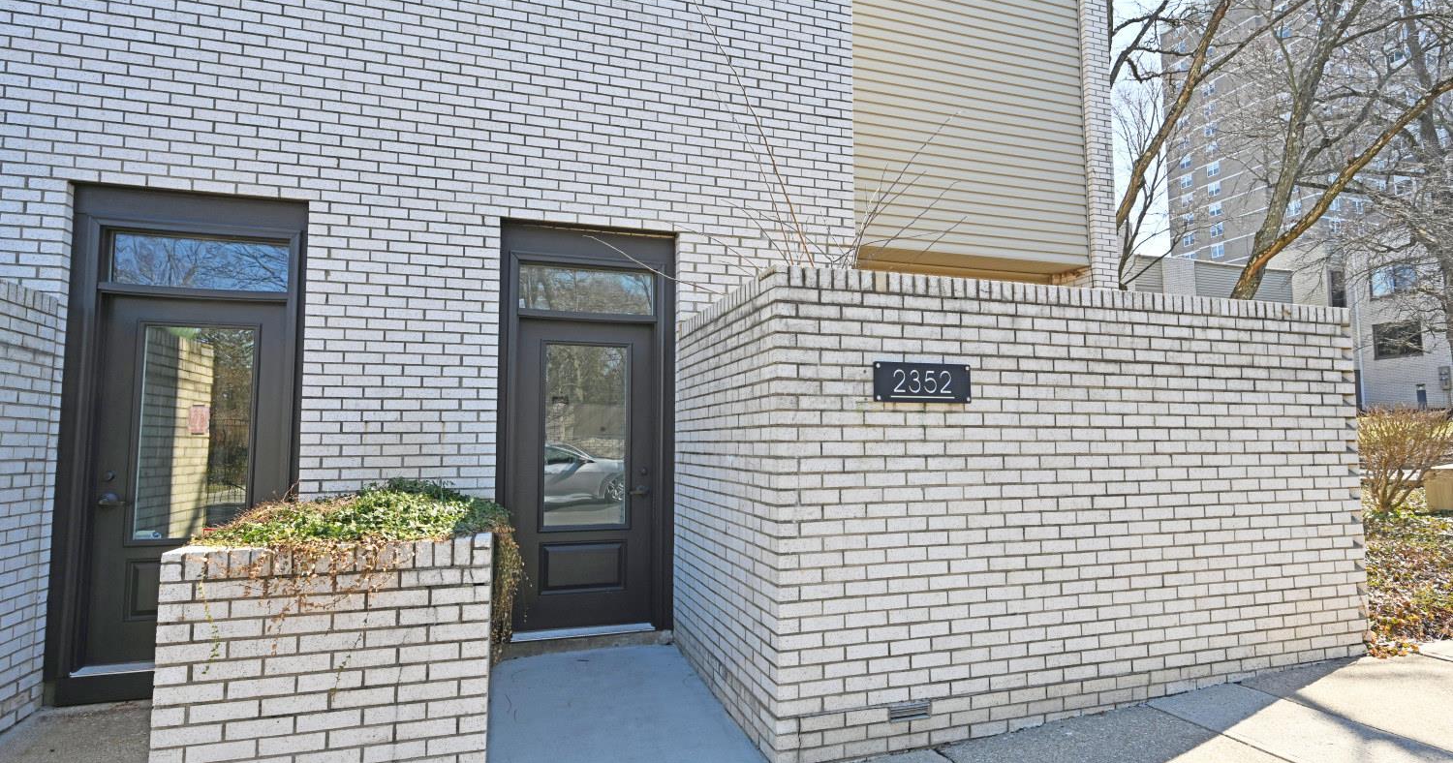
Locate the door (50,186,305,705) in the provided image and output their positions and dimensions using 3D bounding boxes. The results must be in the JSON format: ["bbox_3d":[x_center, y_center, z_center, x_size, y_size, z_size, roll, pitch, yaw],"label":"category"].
[{"bbox_3d":[-3.018,0.309,4.090,1.145,2.770,0.130,1,-5,-18],"label":"door"}]

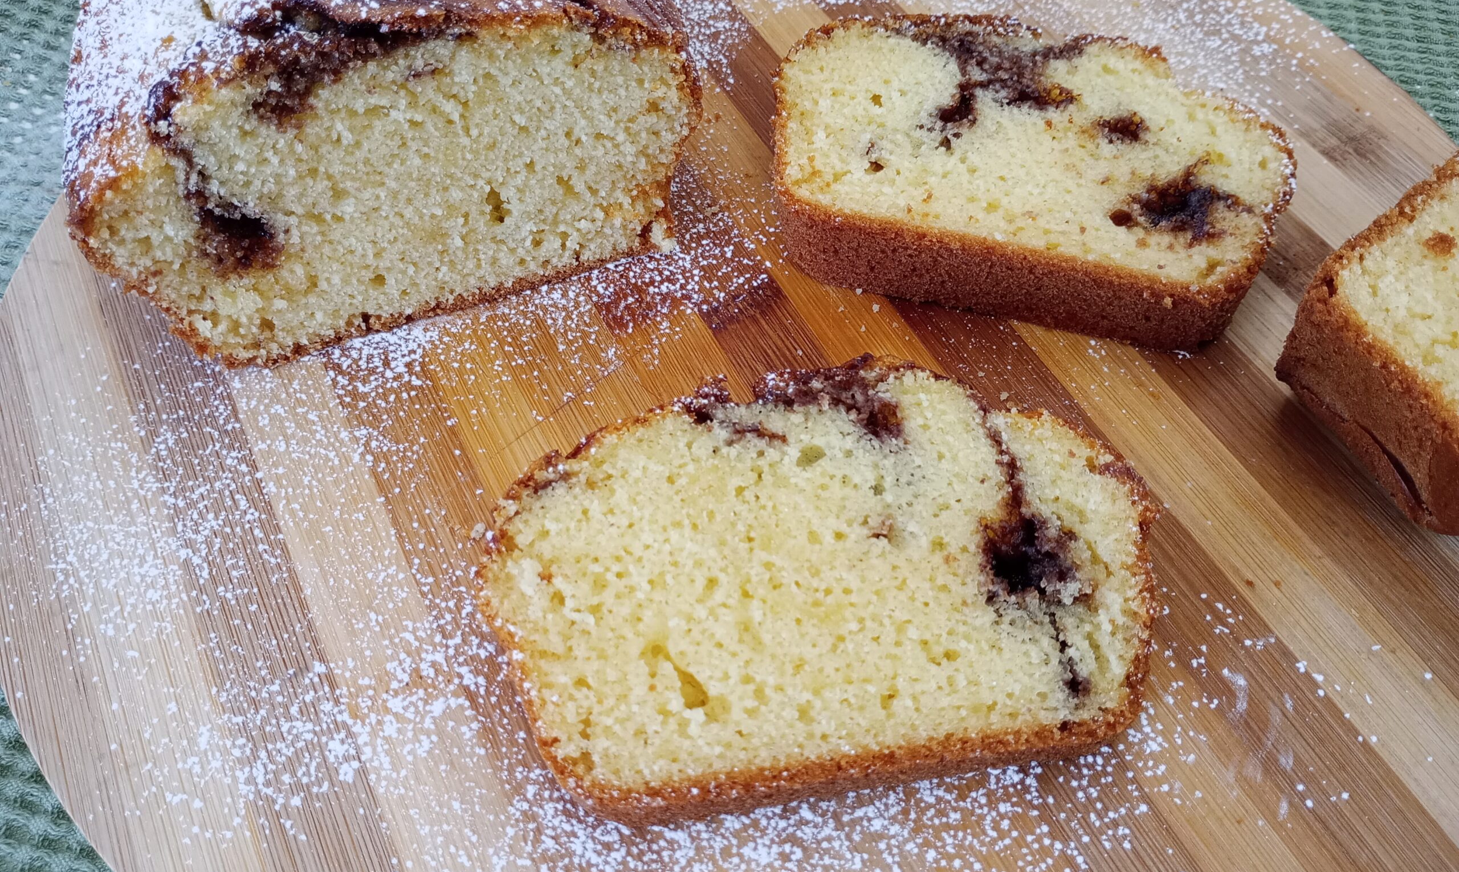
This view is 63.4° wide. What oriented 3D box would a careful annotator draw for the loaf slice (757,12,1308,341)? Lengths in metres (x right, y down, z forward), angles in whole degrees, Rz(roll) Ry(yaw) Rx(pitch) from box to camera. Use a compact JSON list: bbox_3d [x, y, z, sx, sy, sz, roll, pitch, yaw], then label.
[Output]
[{"bbox_3d":[0.060,-0.057,0.248,0.106,0.019,0.069,15,57,11],"label":"loaf slice"}]

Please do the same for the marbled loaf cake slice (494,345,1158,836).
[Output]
[{"bbox_3d":[0.015,0.022,0.199,0.111,0.016,0.076,-6,55,-3],"label":"marbled loaf cake slice"}]

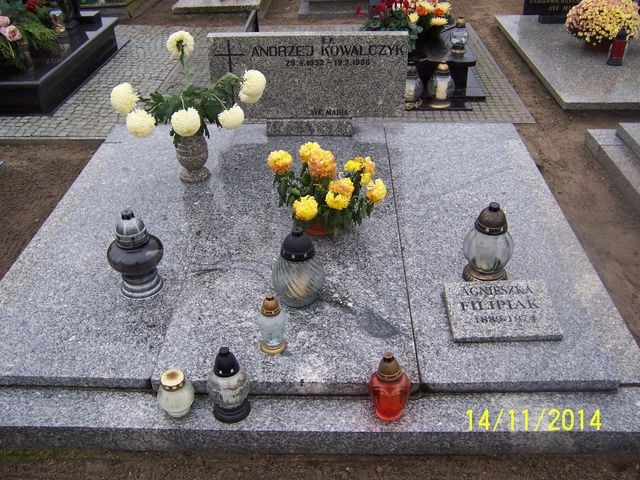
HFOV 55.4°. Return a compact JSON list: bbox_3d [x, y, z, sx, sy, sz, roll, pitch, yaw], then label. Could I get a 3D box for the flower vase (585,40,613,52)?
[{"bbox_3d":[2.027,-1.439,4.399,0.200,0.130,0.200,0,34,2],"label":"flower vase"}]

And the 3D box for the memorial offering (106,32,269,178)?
[{"bbox_3d":[-0.595,-0.565,2.707,0.680,0.650,0.480,0,34,2],"label":"memorial offering"}]

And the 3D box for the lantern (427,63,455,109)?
[{"bbox_3d":[0.745,-0.961,3.755,0.173,0.267,0.173,0,34,2],"label":"lantern"}]

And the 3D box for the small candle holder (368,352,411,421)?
[{"bbox_3d":[0.198,0.406,1.728,0.118,0.223,0.118,0,34,2],"label":"small candle holder"}]

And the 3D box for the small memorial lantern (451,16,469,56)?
[{"bbox_3d":[0.856,-1.247,3.743,0.104,0.220,0.104,0,34,2],"label":"small memorial lantern"}]

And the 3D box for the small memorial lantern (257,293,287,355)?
[{"bbox_3d":[-0.145,0.251,1.884,0.089,0.203,0.089,0,34,2],"label":"small memorial lantern"}]

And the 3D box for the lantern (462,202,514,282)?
[{"bbox_3d":[0.600,0.005,2.160,0.168,0.299,0.168,0,34,2],"label":"lantern"}]

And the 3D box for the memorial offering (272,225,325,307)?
[{"bbox_3d":[-0.069,0.084,2.057,0.180,0.285,0.180,0,34,2],"label":"memorial offering"}]

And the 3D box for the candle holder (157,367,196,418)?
[{"bbox_3d":[-0.427,0.455,1.806,0.110,0.135,0.110,0,34,2],"label":"candle holder"}]

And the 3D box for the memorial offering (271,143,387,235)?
[{"bbox_3d":[0.024,-0.183,2.409,0.450,0.330,0.400,0,34,2],"label":"memorial offering"}]

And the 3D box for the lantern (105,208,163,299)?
[{"bbox_3d":[-0.647,0.040,2.135,0.192,0.319,0.192,0,34,2],"label":"lantern"}]

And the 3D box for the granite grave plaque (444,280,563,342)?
[{"bbox_3d":[0.605,0.235,2.040,0.346,0.035,0.244,0,41,1],"label":"granite grave plaque"}]

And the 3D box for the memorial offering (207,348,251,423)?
[{"bbox_3d":[-0.258,0.399,1.739,0.122,0.236,0.122,0,34,2],"label":"memorial offering"}]

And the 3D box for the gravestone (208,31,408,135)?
[{"bbox_3d":[-0.055,-0.797,3.156,0.985,0.535,0.085,0,34,2],"label":"gravestone"}]

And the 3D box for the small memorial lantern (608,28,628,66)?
[{"bbox_3d":[2.009,-1.306,4.105,0.110,0.237,0.110,0,34,2],"label":"small memorial lantern"}]

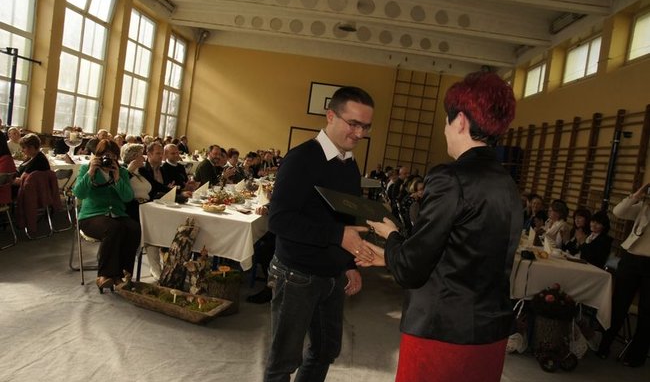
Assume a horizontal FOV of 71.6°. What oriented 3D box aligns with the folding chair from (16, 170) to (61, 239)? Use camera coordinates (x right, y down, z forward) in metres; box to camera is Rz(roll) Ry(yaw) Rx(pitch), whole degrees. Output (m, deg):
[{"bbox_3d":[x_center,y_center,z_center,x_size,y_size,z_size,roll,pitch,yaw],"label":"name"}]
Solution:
[{"bbox_3d":[-3.658,0.146,5.547,0.500,0.810,0.470,9,4,10],"label":"folding chair"}]

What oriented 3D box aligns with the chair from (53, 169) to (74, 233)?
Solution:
[{"bbox_3d":[-3.712,0.098,6.066,0.480,0.800,0.450,8,4,2],"label":"chair"}]

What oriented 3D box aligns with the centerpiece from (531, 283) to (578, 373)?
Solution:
[{"bbox_3d":[1.995,1.150,3.897,0.400,0.680,0.400,11,5,28],"label":"centerpiece"}]

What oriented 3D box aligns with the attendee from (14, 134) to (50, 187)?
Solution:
[{"bbox_3d":[-3.706,-0.084,5.551,0.750,1.250,0.480,9,4,9],"label":"attendee"}]

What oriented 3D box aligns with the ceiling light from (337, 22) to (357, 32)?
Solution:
[{"bbox_3d":[0.586,-4.497,12.288,0.500,0.190,0.500,8,4,0],"label":"ceiling light"}]

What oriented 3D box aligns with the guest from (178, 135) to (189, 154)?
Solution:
[{"bbox_3d":[-4.732,-1.094,14.812,0.500,1.520,0.550,4,6,-45],"label":"guest"}]

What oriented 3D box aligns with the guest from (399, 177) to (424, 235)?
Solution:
[{"bbox_3d":[1.347,0.470,7.142,0.750,1.340,0.500,10,5,23],"label":"guest"}]

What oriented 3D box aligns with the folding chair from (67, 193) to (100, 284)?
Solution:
[{"bbox_3d":[-2.186,0.444,4.451,0.450,0.800,0.500,5,5,-35],"label":"folding chair"}]

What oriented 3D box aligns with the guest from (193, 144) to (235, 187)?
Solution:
[{"bbox_3d":[-1.886,-0.020,7.190,0.770,1.380,0.520,10,5,25],"label":"guest"}]

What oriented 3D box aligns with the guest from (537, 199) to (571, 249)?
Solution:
[{"bbox_3d":[2.866,0.796,5.766,0.740,1.340,0.480,7,4,-12],"label":"guest"}]

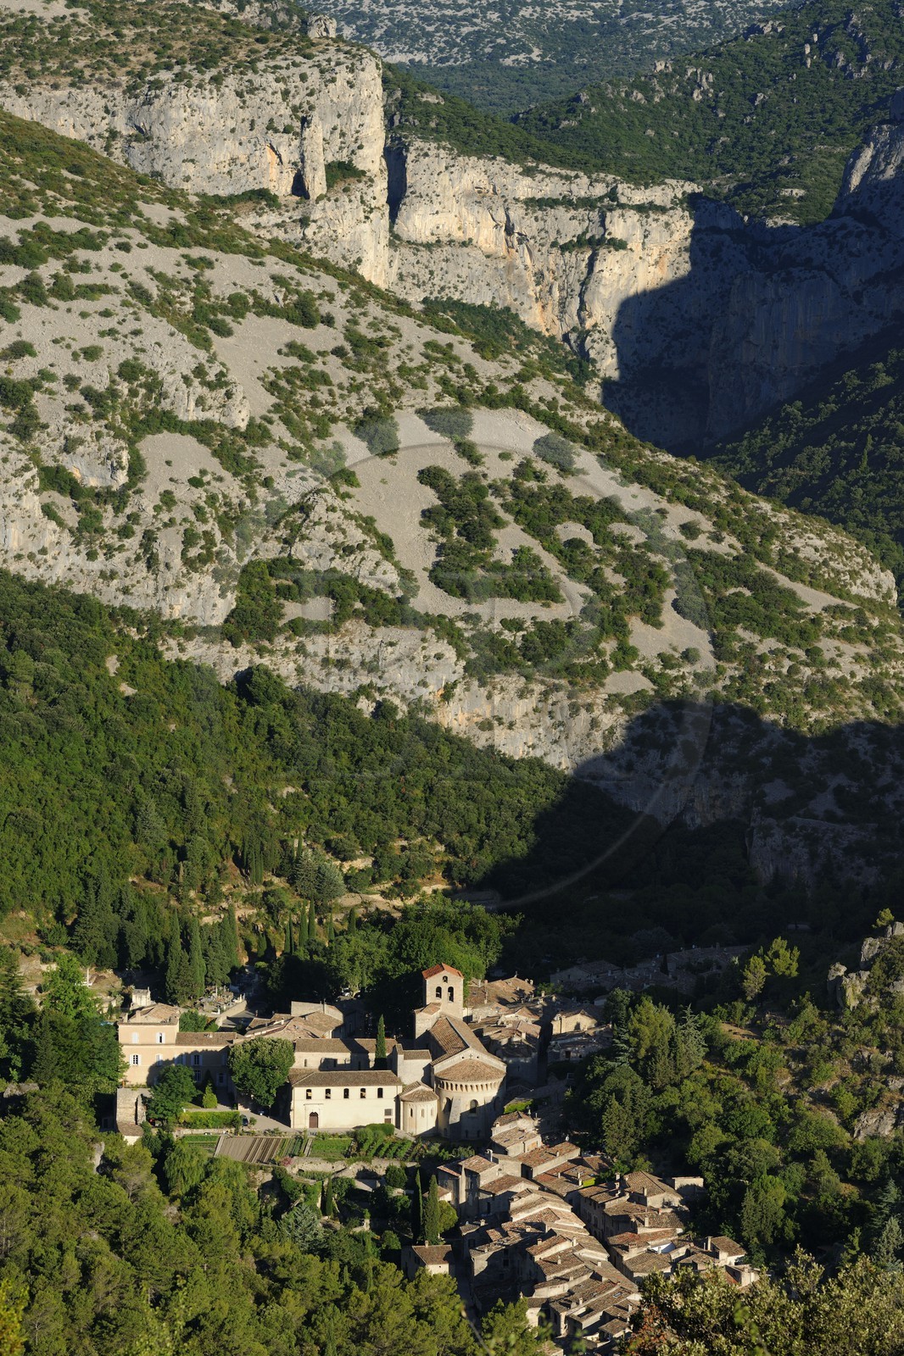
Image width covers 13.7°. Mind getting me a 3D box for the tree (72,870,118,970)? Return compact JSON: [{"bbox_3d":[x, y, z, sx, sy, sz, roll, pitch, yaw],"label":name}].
[{"bbox_3d":[-81.440,55.180,862.000,10.200,22.300,10.200,0,8,0],"label":"tree"}]

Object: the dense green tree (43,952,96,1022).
[{"bbox_3d":[-83.610,67.980,826.000,12.000,15.600,12.000,0,8,0],"label":"dense green tree"}]

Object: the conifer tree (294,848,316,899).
[{"bbox_3d":[-36.024,48.277,925.000,5.982,12.367,5.982,0,7,0],"label":"conifer tree"}]

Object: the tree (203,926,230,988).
[{"bbox_3d":[-53.490,63.510,855.000,5.900,13.800,5.900,0,8,0],"label":"tree"}]

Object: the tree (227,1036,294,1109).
[{"bbox_3d":[-39.180,81.230,774.000,13.400,15.200,13.200,0,8,0],"label":"tree"}]

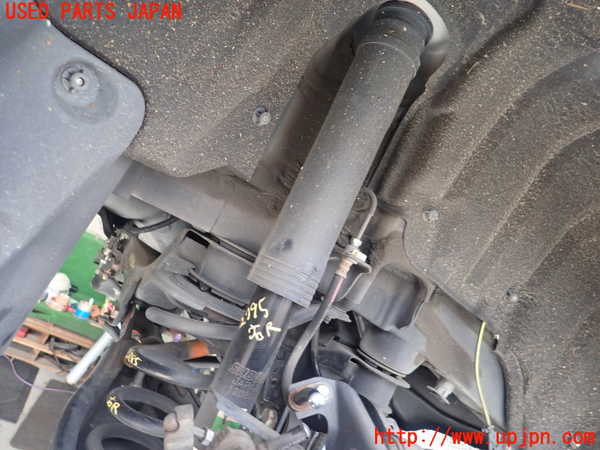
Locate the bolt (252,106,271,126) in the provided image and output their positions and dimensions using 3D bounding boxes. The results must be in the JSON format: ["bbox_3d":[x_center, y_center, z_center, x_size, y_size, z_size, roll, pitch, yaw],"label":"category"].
[{"bbox_3d":[-0.041,-0.115,0.460,0.017,0.017,0.012,21,6,-27],"label":"bolt"}]

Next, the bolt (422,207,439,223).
[{"bbox_3d":[0.151,-0.012,0.500,0.017,0.017,0.012,20,4,-24],"label":"bolt"}]

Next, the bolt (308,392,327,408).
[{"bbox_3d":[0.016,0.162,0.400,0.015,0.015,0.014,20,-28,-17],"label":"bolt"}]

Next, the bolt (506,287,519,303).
[{"bbox_3d":[0.250,0.082,0.510,0.015,0.015,0.012,20,5,-21],"label":"bolt"}]

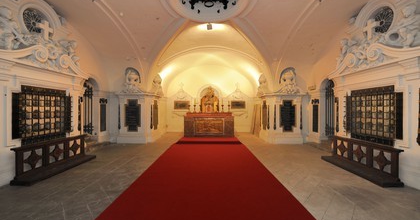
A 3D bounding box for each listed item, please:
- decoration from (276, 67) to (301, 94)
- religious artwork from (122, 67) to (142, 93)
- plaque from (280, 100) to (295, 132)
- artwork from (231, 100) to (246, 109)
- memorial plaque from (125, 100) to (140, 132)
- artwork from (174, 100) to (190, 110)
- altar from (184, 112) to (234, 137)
[{"bbox_3d":[3.628,-1.350,7.500,1.102,1.249,0.420,0,0,0],"label":"decoration"},{"bbox_3d":[-3.571,-1.366,7.500,0.942,1.217,0.420,0,0,0],"label":"religious artwork"},{"bbox_3d":[3.527,0.293,7.360,0.744,1.442,0.070,0,0,0],"label":"plaque"},{"bbox_3d":[1.881,-0.301,10.700,0.944,0.511,0.060,0,0,0],"label":"artwork"},{"bbox_3d":[-3.468,0.268,7.360,0.744,1.483,0.070,0,0,0],"label":"memorial plaque"},{"bbox_3d":[-1.825,-0.288,10.700,1.003,0.537,0.060,0,0,0],"label":"artwork"},{"bbox_3d":[-0.020,0.820,8.900,2.550,1.140,1.100,0,0,0],"label":"altar"}]

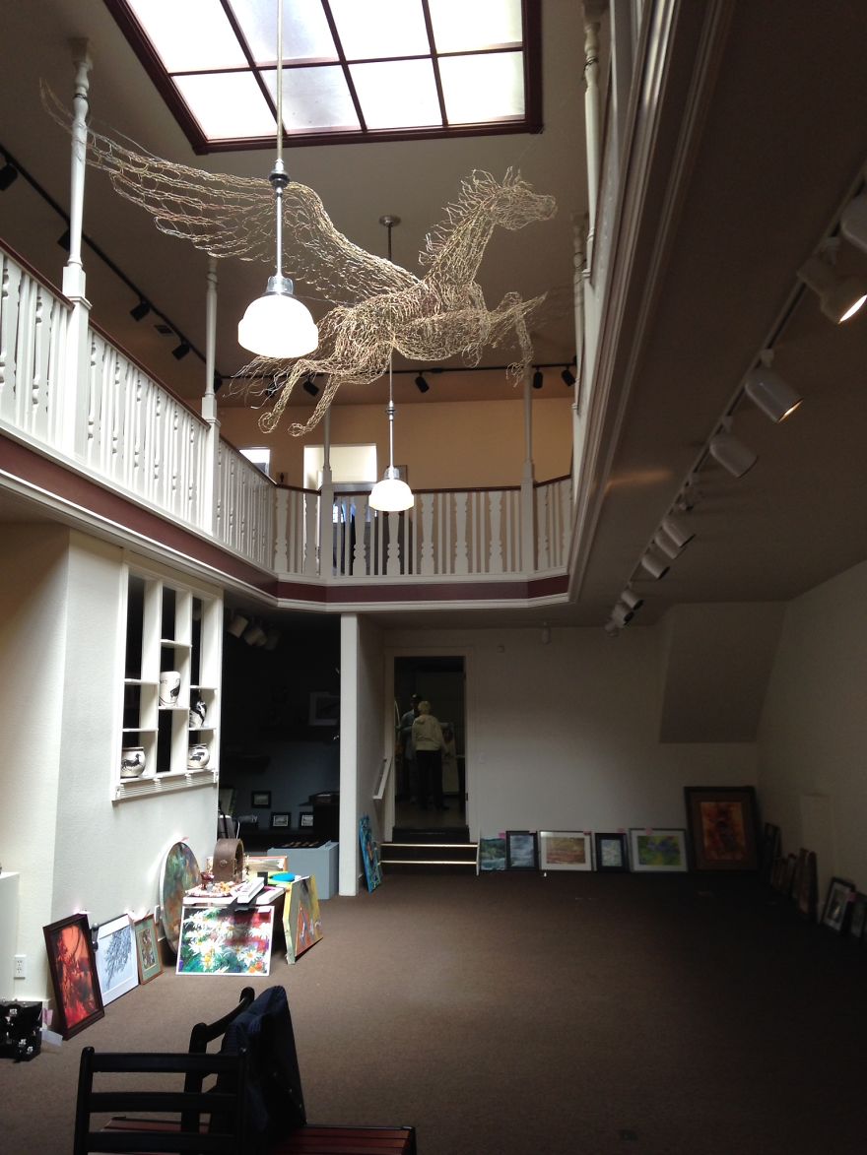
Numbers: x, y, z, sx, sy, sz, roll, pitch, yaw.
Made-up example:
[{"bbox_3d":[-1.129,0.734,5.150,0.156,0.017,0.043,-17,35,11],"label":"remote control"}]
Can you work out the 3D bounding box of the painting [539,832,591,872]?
[{"bbox_3d":[1.553,3.217,12.940,0.600,0.460,0.030,-1,-19,6],"label":"painting"}]

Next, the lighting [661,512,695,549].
[{"bbox_3d":[1.308,-0.245,5.900,0.175,0.120,0.115,38,2,15],"label":"lighting"}]

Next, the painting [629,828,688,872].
[{"bbox_3d":[2.560,3.107,12.513,0.623,0.487,0.025,-1,-22,5],"label":"painting"}]

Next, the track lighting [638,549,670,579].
[{"bbox_3d":[1.430,-0.080,7.125,0.175,0.120,0.115,33,3,18],"label":"track lighting"}]

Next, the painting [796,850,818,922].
[{"bbox_3d":[3.310,2.723,9.719,0.040,0.580,0.400,6,-8,0],"label":"painting"}]

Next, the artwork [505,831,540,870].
[{"bbox_3d":[1.044,3.230,12.992,0.370,0.460,0.030,-1,-19,6],"label":"artwork"}]

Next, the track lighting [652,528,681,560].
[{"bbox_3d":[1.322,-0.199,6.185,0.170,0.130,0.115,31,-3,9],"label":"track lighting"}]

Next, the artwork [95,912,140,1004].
[{"bbox_3d":[-1.968,2.362,6.824,0.025,0.459,0.571,-10,-9,6],"label":"artwork"}]

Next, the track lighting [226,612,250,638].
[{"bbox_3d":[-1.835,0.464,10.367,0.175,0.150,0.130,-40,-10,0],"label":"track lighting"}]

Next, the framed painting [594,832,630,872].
[{"bbox_3d":[2.094,3.225,12.883,0.360,0.445,0.030,-1,-19,6],"label":"framed painting"}]

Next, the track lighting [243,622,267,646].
[{"bbox_3d":[-1.880,0.613,11.616,0.150,0.200,0.150,49,-29,-18],"label":"track lighting"}]

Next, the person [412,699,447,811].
[{"bbox_3d":[-0.073,2.632,16.339,0.480,1.588,0.320,-1,-8,3],"label":"person"}]

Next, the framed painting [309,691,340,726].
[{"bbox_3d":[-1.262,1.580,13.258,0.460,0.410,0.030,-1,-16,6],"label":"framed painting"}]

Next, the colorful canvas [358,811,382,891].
[{"bbox_3d":[-0.660,2.833,11.308,0.035,0.713,0.626,-9,-8,3],"label":"colorful canvas"}]

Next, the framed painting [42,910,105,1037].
[{"bbox_3d":[-2.081,2.297,6.366,0.040,0.607,0.514,-15,-9,6],"label":"framed painting"}]

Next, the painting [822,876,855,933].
[{"bbox_3d":[3.308,2.685,8.989,0.025,0.398,0.441,19,-8,0],"label":"painting"}]

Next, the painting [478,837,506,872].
[{"bbox_3d":[0.719,3.308,13.158,0.320,0.390,0.025,-1,-21,6],"label":"painting"}]

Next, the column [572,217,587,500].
[{"bbox_3d":[1.109,-1.585,8.396,0.110,2.507,0.110,-1,-8,6],"label":"column"}]

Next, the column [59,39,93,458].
[{"bbox_3d":[-2.201,-2.037,6.739,0.155,2.672,0.155,-1,-8,6],"label":"column"}]

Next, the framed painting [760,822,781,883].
[{"bbox_3d":[3.585,2.943,11.729,0.030,0.593,0.658,8,-7,5],"label":"framed painting"}]

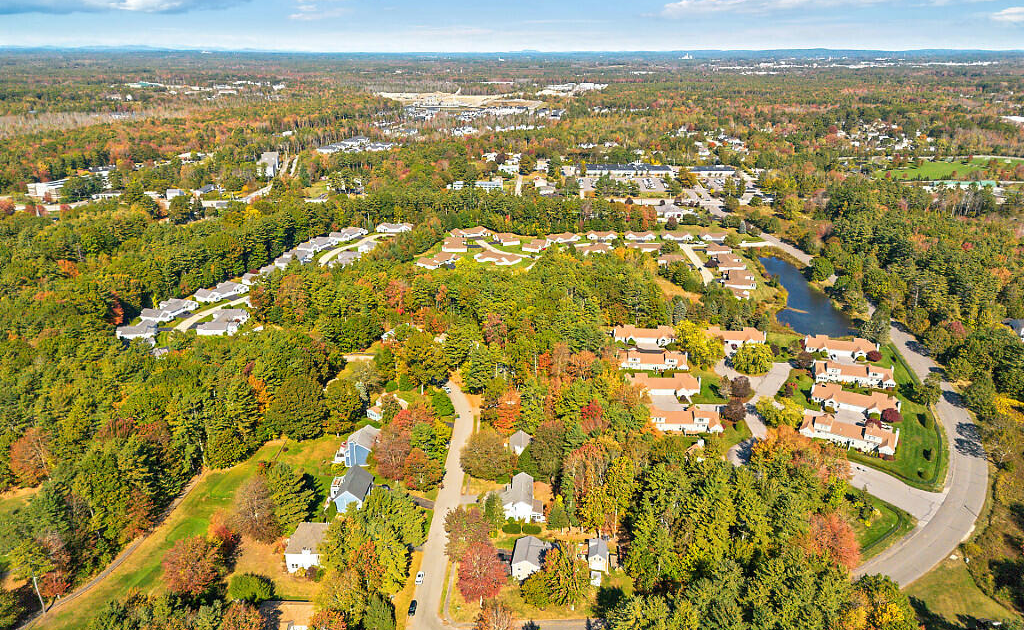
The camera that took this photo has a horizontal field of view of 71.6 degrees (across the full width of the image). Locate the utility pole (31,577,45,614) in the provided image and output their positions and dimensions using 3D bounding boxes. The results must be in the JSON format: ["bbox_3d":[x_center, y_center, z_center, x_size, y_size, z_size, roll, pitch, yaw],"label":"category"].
[{"bbox_3d":[-112.200,66.414,168.618,0.400,11.300,0.400,0,21,0],"label":"utility pole"}]

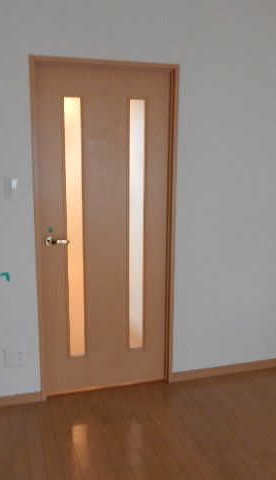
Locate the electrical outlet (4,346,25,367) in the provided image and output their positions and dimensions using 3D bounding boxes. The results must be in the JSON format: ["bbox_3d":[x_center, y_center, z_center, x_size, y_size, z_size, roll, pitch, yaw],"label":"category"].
[{"bbox_3d":[-0.706,0.671,2.649,0.117,0.120,0.012,-3,12,-16],"label":"electrical outlet"}]

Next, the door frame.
[{"bbox_3d":[-0.179,-0.017,2.699,0.800,1.940,0.070,-3,12,-16],"label":"door frame"}]

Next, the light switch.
[{"bbox_3d":[-0.675,-0.279,2.469,0.072,0.120,0.014,-3,12,-16],"label":"light switch"}]

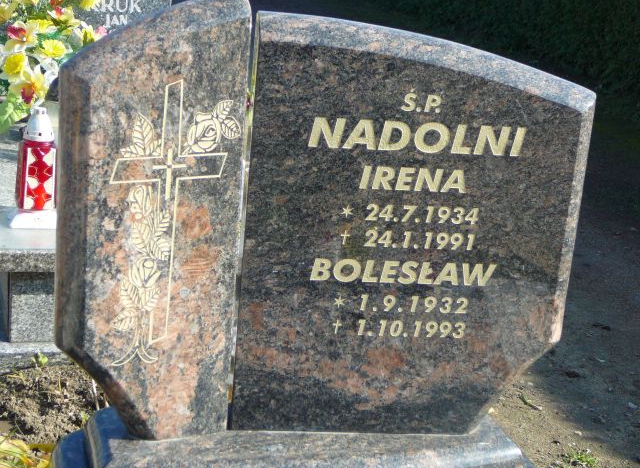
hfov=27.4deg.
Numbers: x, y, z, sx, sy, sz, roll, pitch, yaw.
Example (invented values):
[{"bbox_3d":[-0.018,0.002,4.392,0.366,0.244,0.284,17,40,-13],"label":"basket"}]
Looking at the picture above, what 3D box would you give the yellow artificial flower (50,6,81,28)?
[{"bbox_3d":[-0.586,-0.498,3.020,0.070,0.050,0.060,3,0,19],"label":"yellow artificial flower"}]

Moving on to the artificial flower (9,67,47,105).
[{"bbox_3d":[-0.655,-0.333,2.940,0.084,0.082,0.050,1,17,-6],"label":"artificial flower"}]

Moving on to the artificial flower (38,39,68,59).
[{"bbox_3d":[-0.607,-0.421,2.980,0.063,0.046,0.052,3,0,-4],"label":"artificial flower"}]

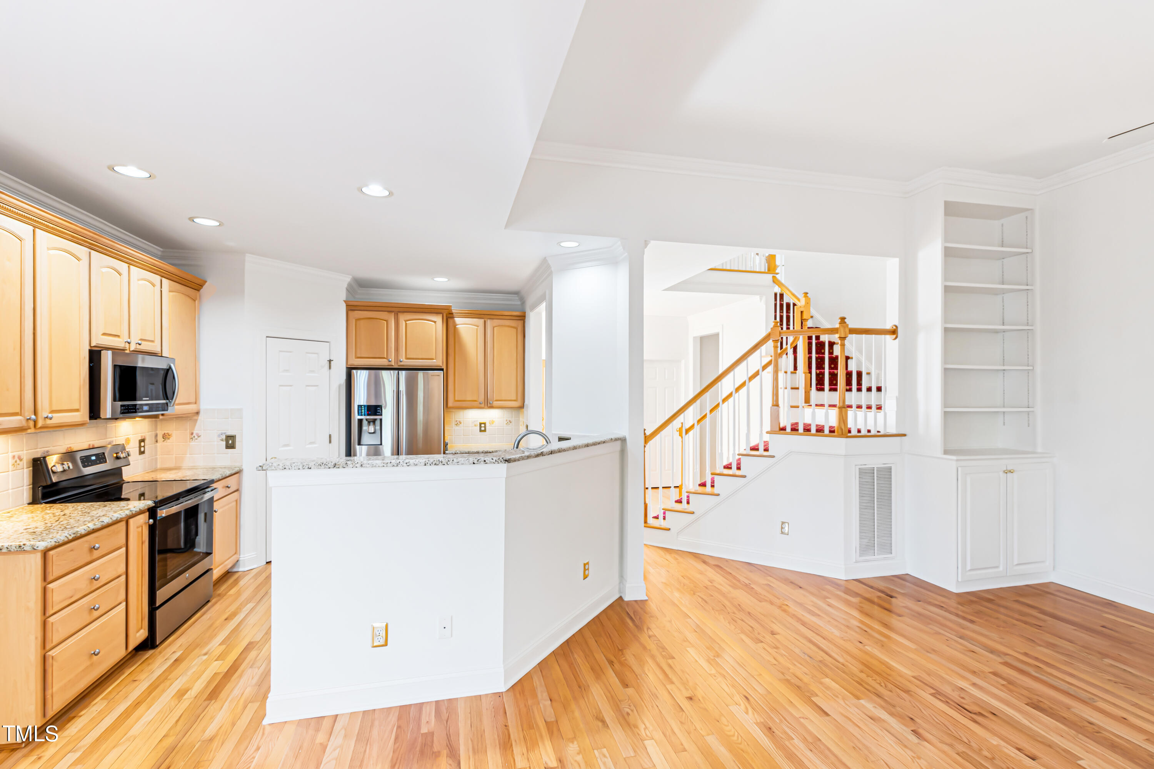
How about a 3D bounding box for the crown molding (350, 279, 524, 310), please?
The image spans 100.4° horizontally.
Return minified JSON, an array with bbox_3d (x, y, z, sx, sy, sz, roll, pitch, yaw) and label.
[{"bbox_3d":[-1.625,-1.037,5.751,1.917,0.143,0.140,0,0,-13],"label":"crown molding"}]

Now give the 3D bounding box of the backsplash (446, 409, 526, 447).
[{"bbox_3d":[-1.140,0.506,5.916,0.892,0.440,0.020,0,0,-13],"label":"backsplash"}]

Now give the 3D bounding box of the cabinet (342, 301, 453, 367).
[{"bbox_3d":[-1.963,-0.514,5.396,1.030,0.679,0.670,0,0,-13],"label":"cabinet"}]

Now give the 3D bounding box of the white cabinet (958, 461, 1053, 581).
[{"bbox_3d":[3.377,1.093,4.029,0.976,0.950,0.440,0,0,-13],"label":"white cabinet"}]

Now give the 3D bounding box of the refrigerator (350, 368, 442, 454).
[{"bbox_3d":[-1.941,0.744,5.349,0.905,1.775,0.730,0,0,-13],"label":"refrigerator"}]

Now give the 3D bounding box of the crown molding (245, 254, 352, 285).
[{"bbox_3d":[-2.628,-1.056,4.576,0.085,0.123,0.981,0,-1,32],"label":"crown molding"}]

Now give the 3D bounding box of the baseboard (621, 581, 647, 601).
[{"bbox_3d":[0.432,1.553,3.630,0.186,0.125,0.030,0,0,-13],"label":"baseboard"}]

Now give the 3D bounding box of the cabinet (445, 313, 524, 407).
[{"bbox_3d":[-1.086,-0.283,5.751,0.880,1.125,0.370,0,0,-13],"label":"cabinet"}]

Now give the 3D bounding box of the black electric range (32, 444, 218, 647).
[{"bbox_3d":[-2.927,1.028,3.171,0.710,1.170,0.760,0,-1,-15],"label":"black electric range"}]

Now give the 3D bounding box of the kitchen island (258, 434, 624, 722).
[{"bbox_3d":[-0.612,1.007,3.085,2.189,1.210,1.244,0,0,-13],"label":"kitchen island"}]

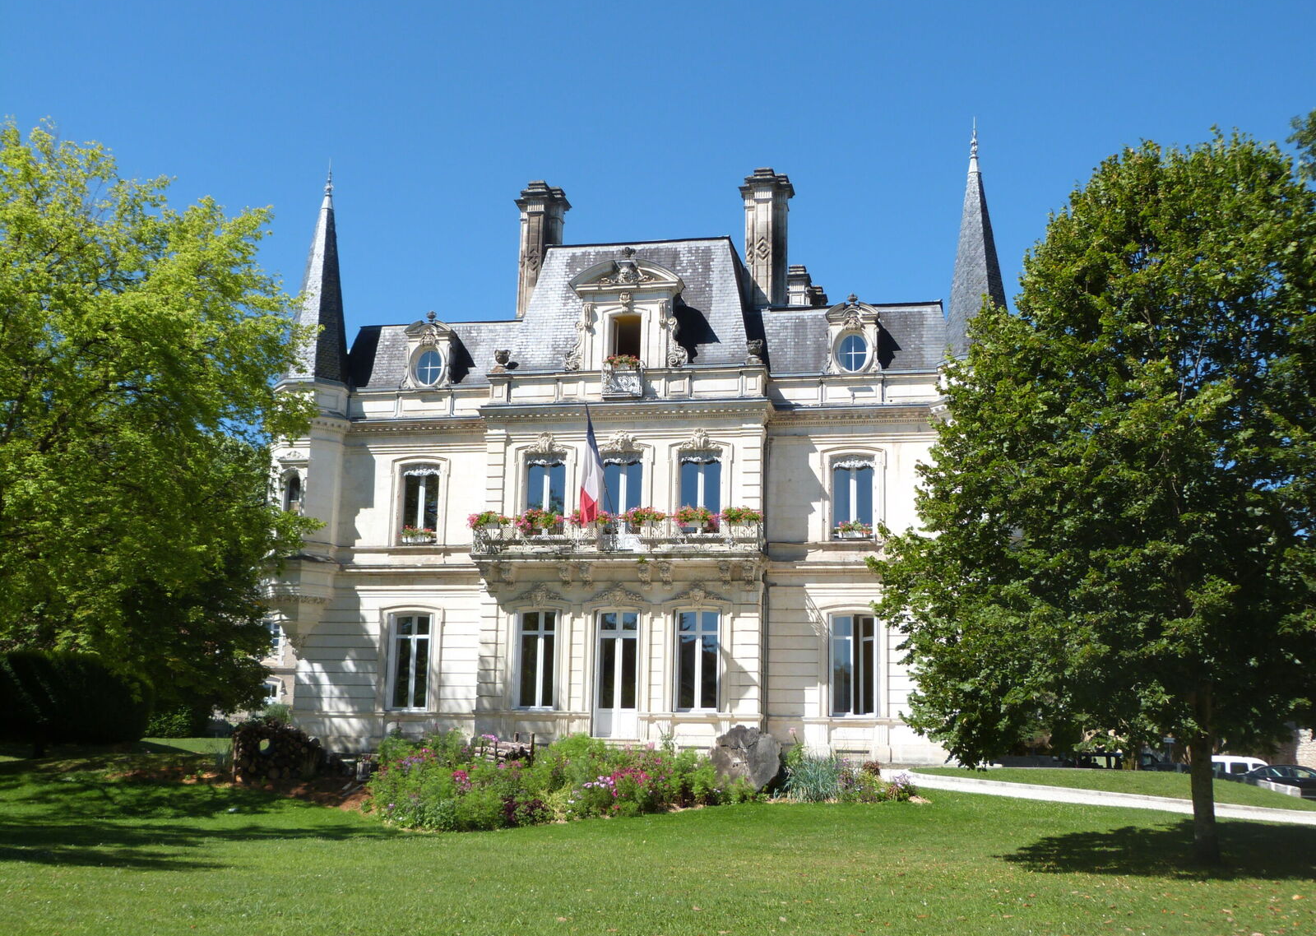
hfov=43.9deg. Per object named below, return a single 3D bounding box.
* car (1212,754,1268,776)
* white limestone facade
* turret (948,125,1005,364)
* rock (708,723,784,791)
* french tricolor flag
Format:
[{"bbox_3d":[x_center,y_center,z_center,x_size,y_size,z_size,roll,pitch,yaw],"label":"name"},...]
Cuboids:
[{"bbox_3d":[23.241,12.325,65.000,4.100,1.800,1.700,-1,-11,13],"label":"car"},{"bbox_3d":[-0.316,-0.487,45.516,20.700,16.960,8.000,-1,-11,13],"label":"white limestone facade"},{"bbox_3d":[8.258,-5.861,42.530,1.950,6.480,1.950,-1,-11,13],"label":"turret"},{"bbox_3d":[1.629,5.383,30.300,1.300,1.200,0.850,-1,-11,13],"label":"rock"},{"bbox_3d":[-1.678,-0.065,41.051,0.650,2.900,0.550,-1,-11,13],"label":"french tricolor flag"}]

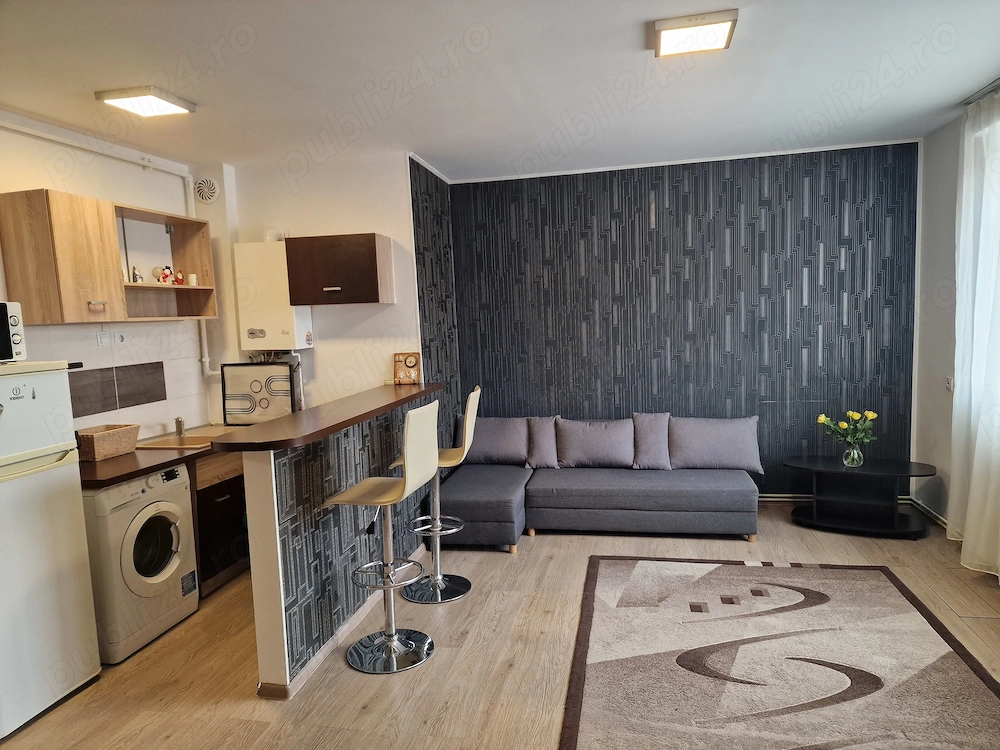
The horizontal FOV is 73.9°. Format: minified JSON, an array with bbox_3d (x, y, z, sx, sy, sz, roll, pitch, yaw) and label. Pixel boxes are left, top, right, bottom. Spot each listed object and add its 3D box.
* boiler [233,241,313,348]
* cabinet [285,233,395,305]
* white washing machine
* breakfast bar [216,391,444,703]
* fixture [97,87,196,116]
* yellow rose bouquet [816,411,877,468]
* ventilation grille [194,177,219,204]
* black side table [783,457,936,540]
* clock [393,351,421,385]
[{"bbox_3d":[-1.562,-0.541,4.596,0.407,0.732,0.238,-1,5,12],"label":"boiler"},{"bbox_3d":[-1.047,-0.685,4.402,0.613,0.437,0.303,-1,6,12],"label":"cabinet"},{"bbox_3d":[-1.897,0.868,3.225,0.540,0.821,0.595,-1,5,12],"label":"white washing machine"},{"bbox_3d":[-0.761,0.679,3.597,0.405,1.040,2.082,-1,5,12],"label":"breakfast bar"},{"bbox_3d":[-1.685,-1.300,3.182,0.296,0.039,0.301,-1,5,12],"label":"fixture"},{"bbox_3d":[2.308,0.414,4.418,0.361,0.384,0.340,1,6,28],"label":"yellow rose bouquet"},{"bbox_3d":[-1.995,-1.249,4.507,0.186,0.186,0.030,-1,6,12],"label":"ventilation grille"},{"bbox_3d":[2.396,0.811,4.474,0.900,0.424,0.420,1,6,28],"label":"black side table"},{"bbox_3d":[-0.625,-0.040,4.517,0.168,0.212,0.045,-1,0,12],"label":"clock"}]

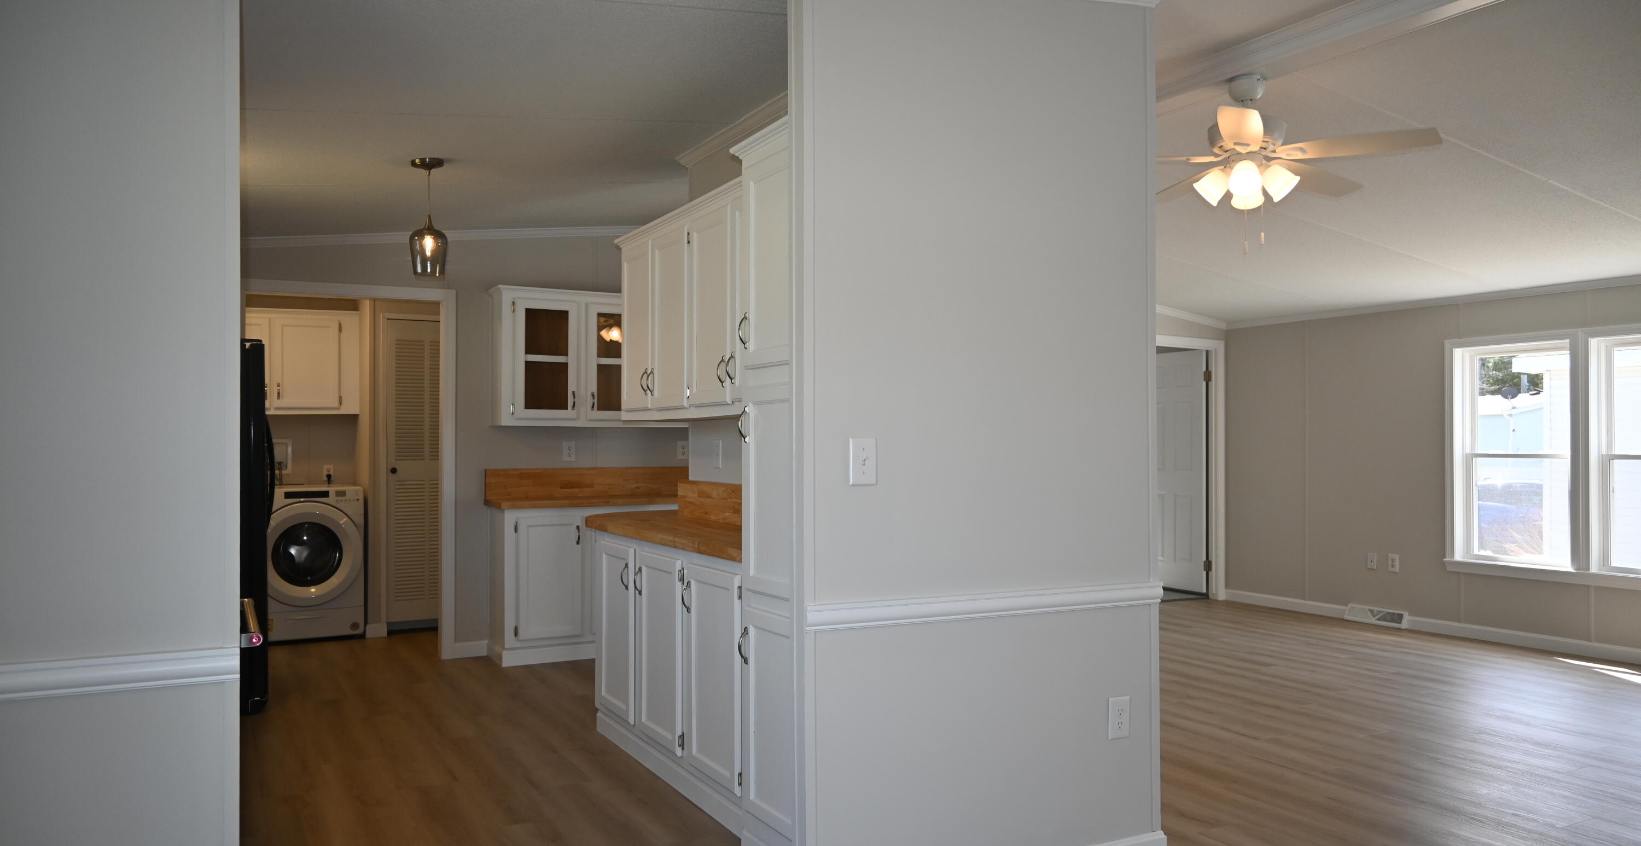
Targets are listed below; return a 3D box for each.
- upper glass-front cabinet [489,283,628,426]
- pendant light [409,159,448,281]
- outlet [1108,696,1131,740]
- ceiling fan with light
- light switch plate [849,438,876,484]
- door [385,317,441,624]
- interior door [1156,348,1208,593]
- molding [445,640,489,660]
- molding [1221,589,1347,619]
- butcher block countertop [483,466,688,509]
[{"bbox_3d":[-1.435,-0.384,6.637,1.100,0.800,0.325,0,-1,-29],"label":"upper glass-front cabinet"},{"bbox_3d":[-1.622,-0.847,4.536,0.150,0.493,0.150,1,-1,-29],"label":"pendant light"},{"bbox_3d":[0.891,0.876,3.247,0.077,0.119,0.009,0,-1,-27],"label":"outlet"},{"bbox_3d":[1.600,-1.050,4.100,1.280,0.500,1.280,0,-1,-29],"label":"ceiling fan with light"},{"bbox_3d":[0.115,0.102,2.858,0.076,0.119,0.012,0,-1,-27],"label":"light switch plate"},{"bbox_3d":[-2.641,0.313,7.390,0.540,2.000,0.040,0,-1,-29],"label":"door"},{"bbox_3d":[2.948,0.403,9.165,0.035,1.968,0.730,1,-1,-29],"label":"interior door"},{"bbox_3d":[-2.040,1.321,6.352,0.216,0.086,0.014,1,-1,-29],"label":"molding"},{"bbox_3d":[3.499,1.366,8.322,0.014,0.083,1.093,1,-1,-29],"label":"molding"},{"bbox_3d":[-1.249,0.385,6.548,1.400,0.224,0.400,1,-1,-29],"label":"butcher block countertop"}]

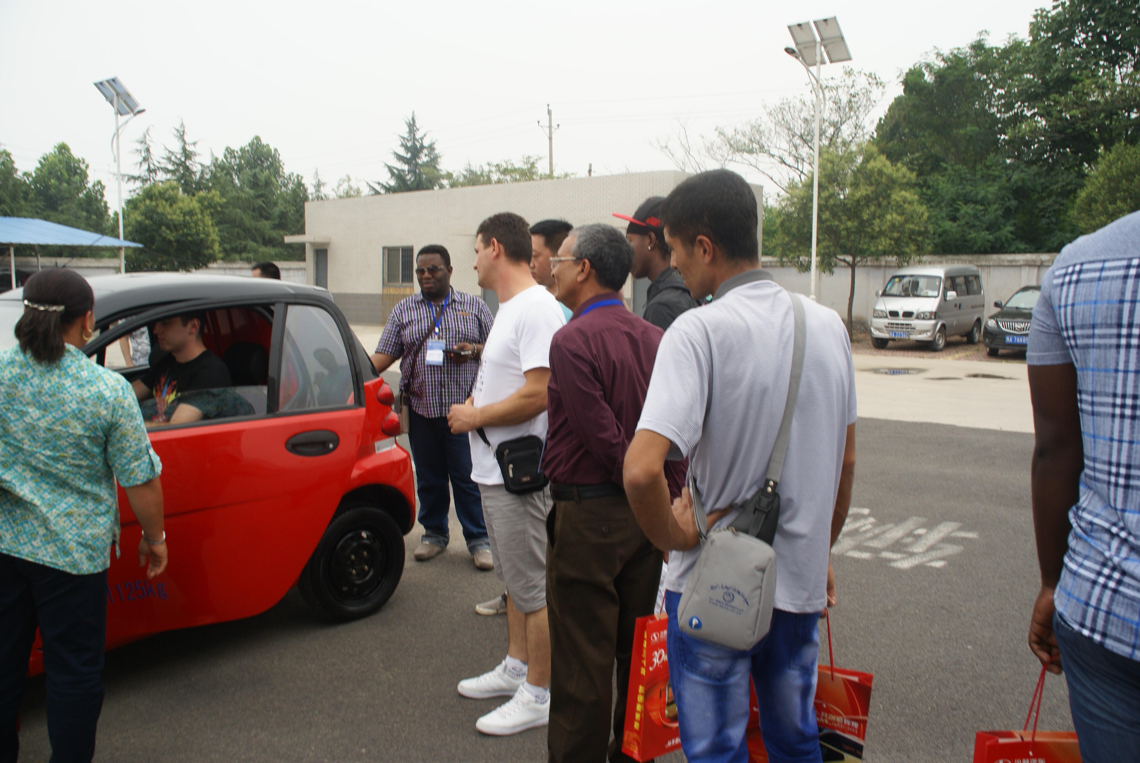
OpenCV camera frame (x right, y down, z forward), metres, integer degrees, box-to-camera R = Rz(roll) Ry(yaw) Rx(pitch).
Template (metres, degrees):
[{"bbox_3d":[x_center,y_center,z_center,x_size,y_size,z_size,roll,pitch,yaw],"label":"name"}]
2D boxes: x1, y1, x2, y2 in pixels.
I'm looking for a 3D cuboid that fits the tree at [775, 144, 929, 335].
[{"bbox_3d":[7.451,-3.628,22.278,3.900,5.200,3.900,5,8,38],"label":"tree"}]

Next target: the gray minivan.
[{"bbox_3d":[8.802,-1.840,20.818,1.600,1.920,3.720,6,8,41],"label":"gray minivan"}]

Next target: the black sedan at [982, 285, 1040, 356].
[{"bbox_3d":[10.463,-1.332,18.836,1.740,1.460,4.550,5,8,38],"label":"black sedan"}]

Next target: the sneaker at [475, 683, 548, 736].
[{"bbox_3d":[-0.187,1.099,2.873,0.285,0.120,0.105,-3,7,-25],"label":"sneaker"}]

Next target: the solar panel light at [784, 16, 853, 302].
[{"bbox_3d":[5.023,-4.190,18.521,1.150,7.150,2.250,5,8,38],"label":"solar panel light"}]

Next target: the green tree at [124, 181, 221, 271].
[{"bbox_3d":[-13.011,-4.114,28.119,2.950,4.800,2.950,-3,7,-25],"label":"green tree"}]

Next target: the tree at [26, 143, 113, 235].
[{"bbox_3d":[-24.632,-7.486,42.275,4.100,8.400,4.100,-4,7,-30],"label":"tree"}]

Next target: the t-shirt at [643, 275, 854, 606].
[{"bbox_3d":[0.413,0.137,2.000,0.500,0.770,0.310,-2,7,-18],"label":"t-shirt"}]

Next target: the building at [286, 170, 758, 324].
[{"bbox_3d":[-2.102,-4.089,29.148,16.072,4.430,5.790,5,8,38],"label":"building"}]

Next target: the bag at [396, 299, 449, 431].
[{"bbox_3d":[-0.813,-0.084,4.720,0.300,0.780,0.260,2,7,11],"label":"bag"}]

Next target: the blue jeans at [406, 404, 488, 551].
[{"bbox_3d":[-0.667,0.512,4.696,0.470,0.900,0.300,0,6,0],"label":"blue jeans"}]

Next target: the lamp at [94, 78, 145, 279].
[{"bbox_3d":[-13.015,-5.076,25.002,1.450,7.500,1.050,3,7,25],"label":"lamp"}]

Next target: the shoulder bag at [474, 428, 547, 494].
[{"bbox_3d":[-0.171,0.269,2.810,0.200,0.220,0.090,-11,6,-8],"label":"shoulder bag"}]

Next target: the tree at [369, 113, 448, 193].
[{"bbox_3d":[-8.931,-9.552,48.615,5.500,11.200,5.500,0,6,0],"label":"tree"}]

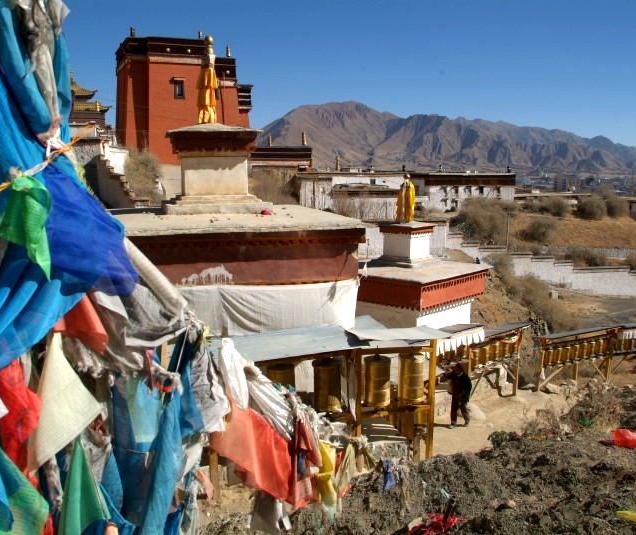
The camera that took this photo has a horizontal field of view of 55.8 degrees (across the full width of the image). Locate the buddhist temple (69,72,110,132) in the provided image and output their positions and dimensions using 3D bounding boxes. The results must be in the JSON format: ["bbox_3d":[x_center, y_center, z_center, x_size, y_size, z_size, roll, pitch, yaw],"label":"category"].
[{"bbox_3d":[-45.229,-30.588,112.000,11.500,11.500,11.500,-3,10,-22],"label":"buddhist temple"}]

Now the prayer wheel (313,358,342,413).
[{"bbox_3d":[0.176,2.172,11.100,0.490,0.870,0.490,1,10,0],"label":"prayer wheel"}]

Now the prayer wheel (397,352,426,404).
[{"bbox_3d":[1.826,2.172,11.750,0.490,0.870,0.490,1,10,0],"label":"prayer wheel"}]

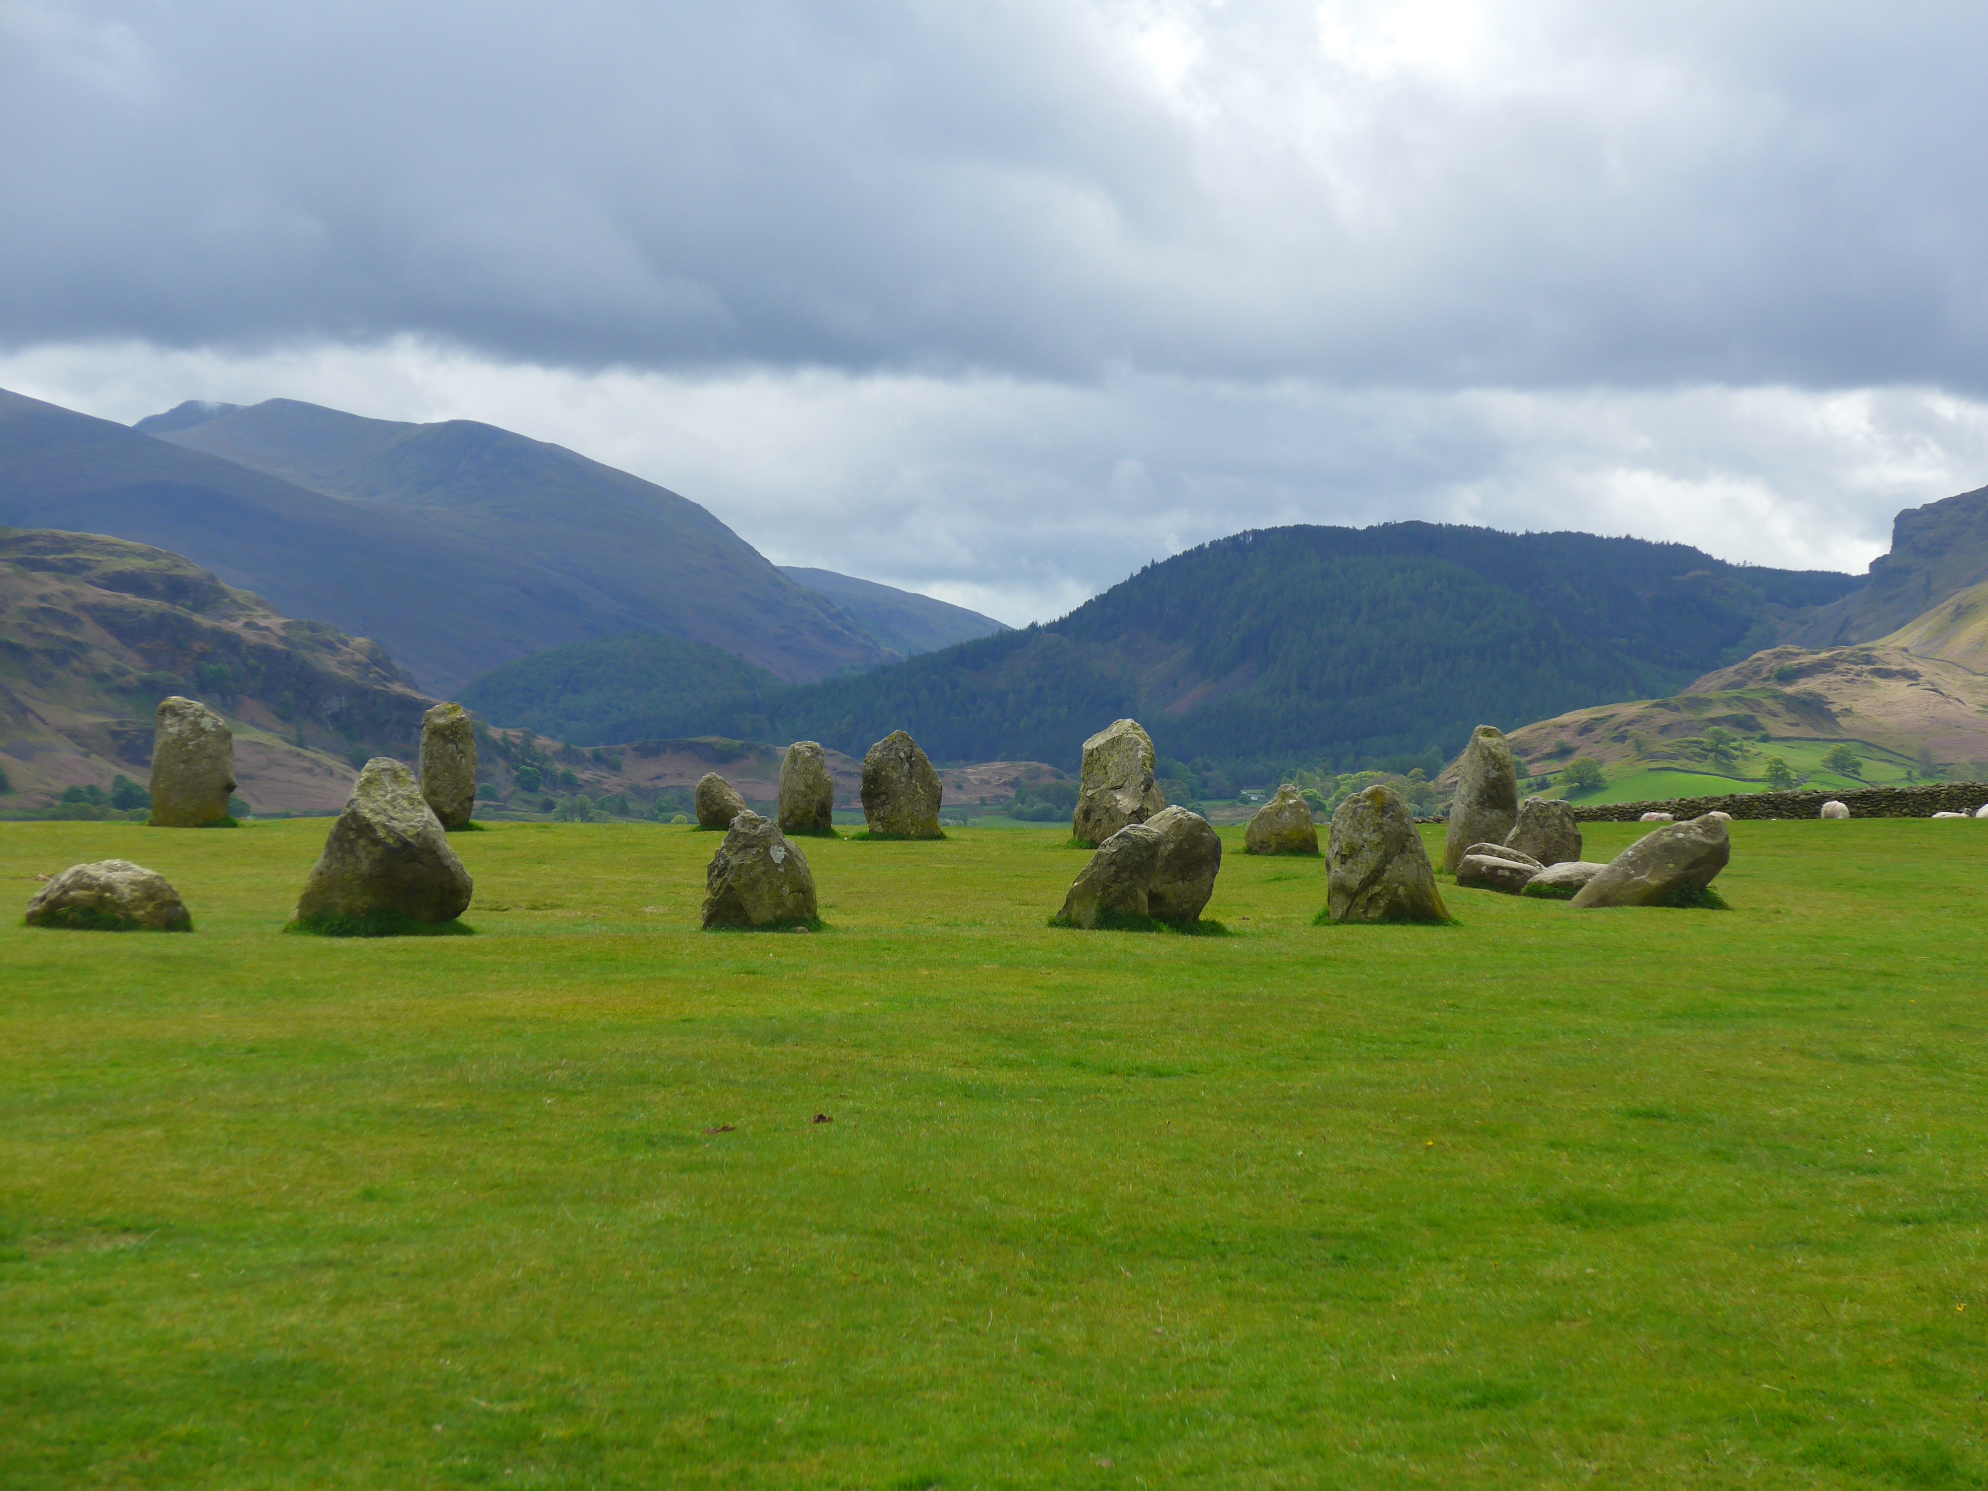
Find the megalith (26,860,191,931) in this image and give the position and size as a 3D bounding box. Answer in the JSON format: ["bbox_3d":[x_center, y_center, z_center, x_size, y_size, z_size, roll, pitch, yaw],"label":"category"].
[{"bbox_3d":[-6.385,1.081,31.065,1.199,0.515,0.886,0,0,-12],"label":"megalith"}]

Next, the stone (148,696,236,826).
[{"bbox_3d":[-10.907,0.211,58.619,1.205,1.754,0.897,0,0,-11],"label":"stone"}]

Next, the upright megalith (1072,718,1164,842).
[{"bbox_3d":[1.568,0.445,53.700,1.181,1.568,0.850,0,0,2],"label":"upright megalith"}]

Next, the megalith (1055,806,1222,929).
[{"bbox_3d":[1.063,0.897,31.700,1.223,0.914,0.780,0,0,2],"label":"megalith"}]

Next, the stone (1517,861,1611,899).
[{"bbox_3d":[4.943,1.167,37.200,0.805,0.335,0.600,0,0,8],"label":"stone"}]

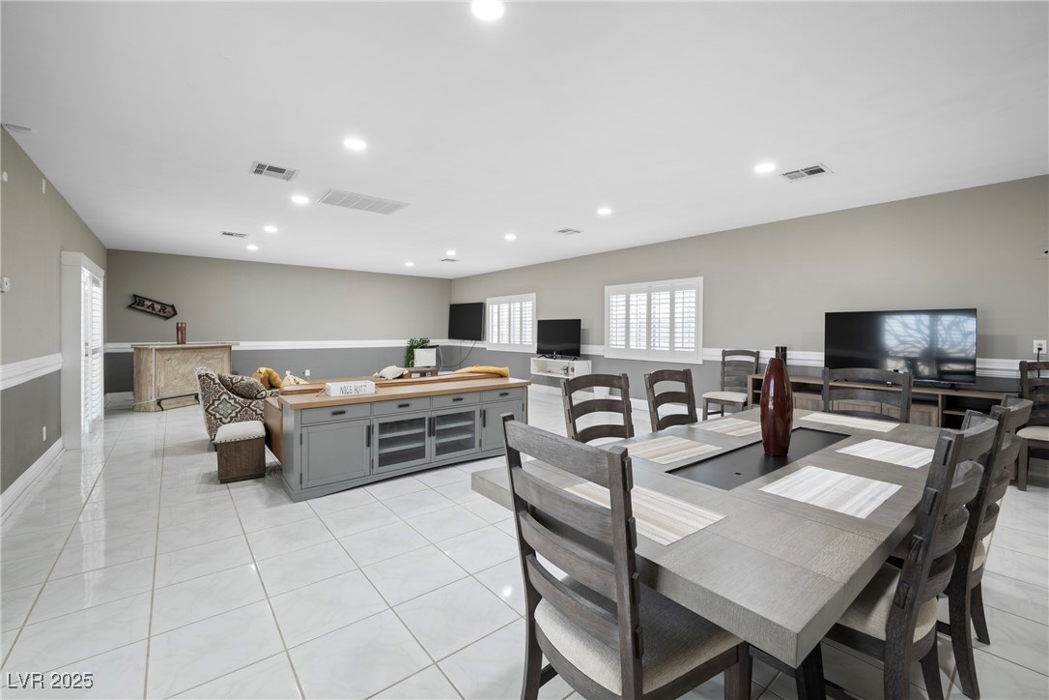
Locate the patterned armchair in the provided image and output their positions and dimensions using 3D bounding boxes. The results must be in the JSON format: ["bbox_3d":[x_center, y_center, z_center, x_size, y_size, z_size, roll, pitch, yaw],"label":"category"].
[{"bbox_3d":[-3.401,0.645,4.961,0.893,0.913,0.792,-2,3,-39],"label":"patterned armchair"}]

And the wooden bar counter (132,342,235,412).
[{"bbox_3d":[-6.212,0.460,7.552,0.500,1.100,1.560,1,2,9],"label":"wooden bar counter"}]

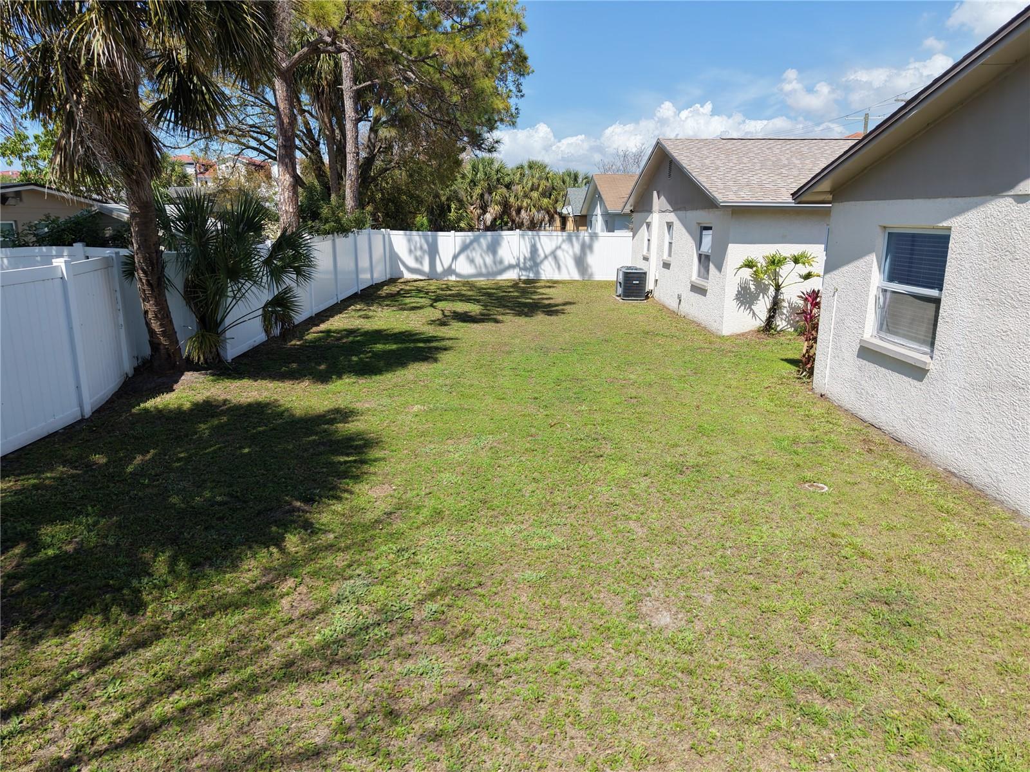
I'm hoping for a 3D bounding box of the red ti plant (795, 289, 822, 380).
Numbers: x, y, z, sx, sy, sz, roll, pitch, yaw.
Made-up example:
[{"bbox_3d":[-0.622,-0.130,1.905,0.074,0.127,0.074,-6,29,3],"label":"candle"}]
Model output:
[{"bbox_3d":[4.440,-0.797,10.684,0.500,1.280,0.500,0,13,0],"label":"red ti plant"}]

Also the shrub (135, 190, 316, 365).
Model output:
[{"bbox_3d":[-4.580,-1.716,11.309,2.650,2.780,2.450,0,13,0],"label":"shrub"}]

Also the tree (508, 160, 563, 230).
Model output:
[{"bbox_3d":[1.150,-9.871,39.796,3.100,5.500,3.100,0,13,0],"label":"tree"}]

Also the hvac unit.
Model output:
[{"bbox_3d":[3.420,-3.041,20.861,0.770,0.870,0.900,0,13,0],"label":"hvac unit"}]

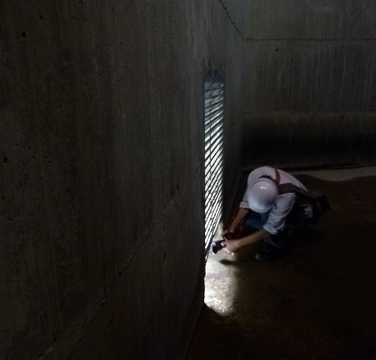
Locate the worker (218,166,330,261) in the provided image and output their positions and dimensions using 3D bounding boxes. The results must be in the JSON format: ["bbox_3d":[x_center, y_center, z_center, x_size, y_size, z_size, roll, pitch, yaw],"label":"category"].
[{"bbox_3d":[0.758,0.267,2.920,0.930,0.750,0.570,-9,17,-26],"label":"worker"}]

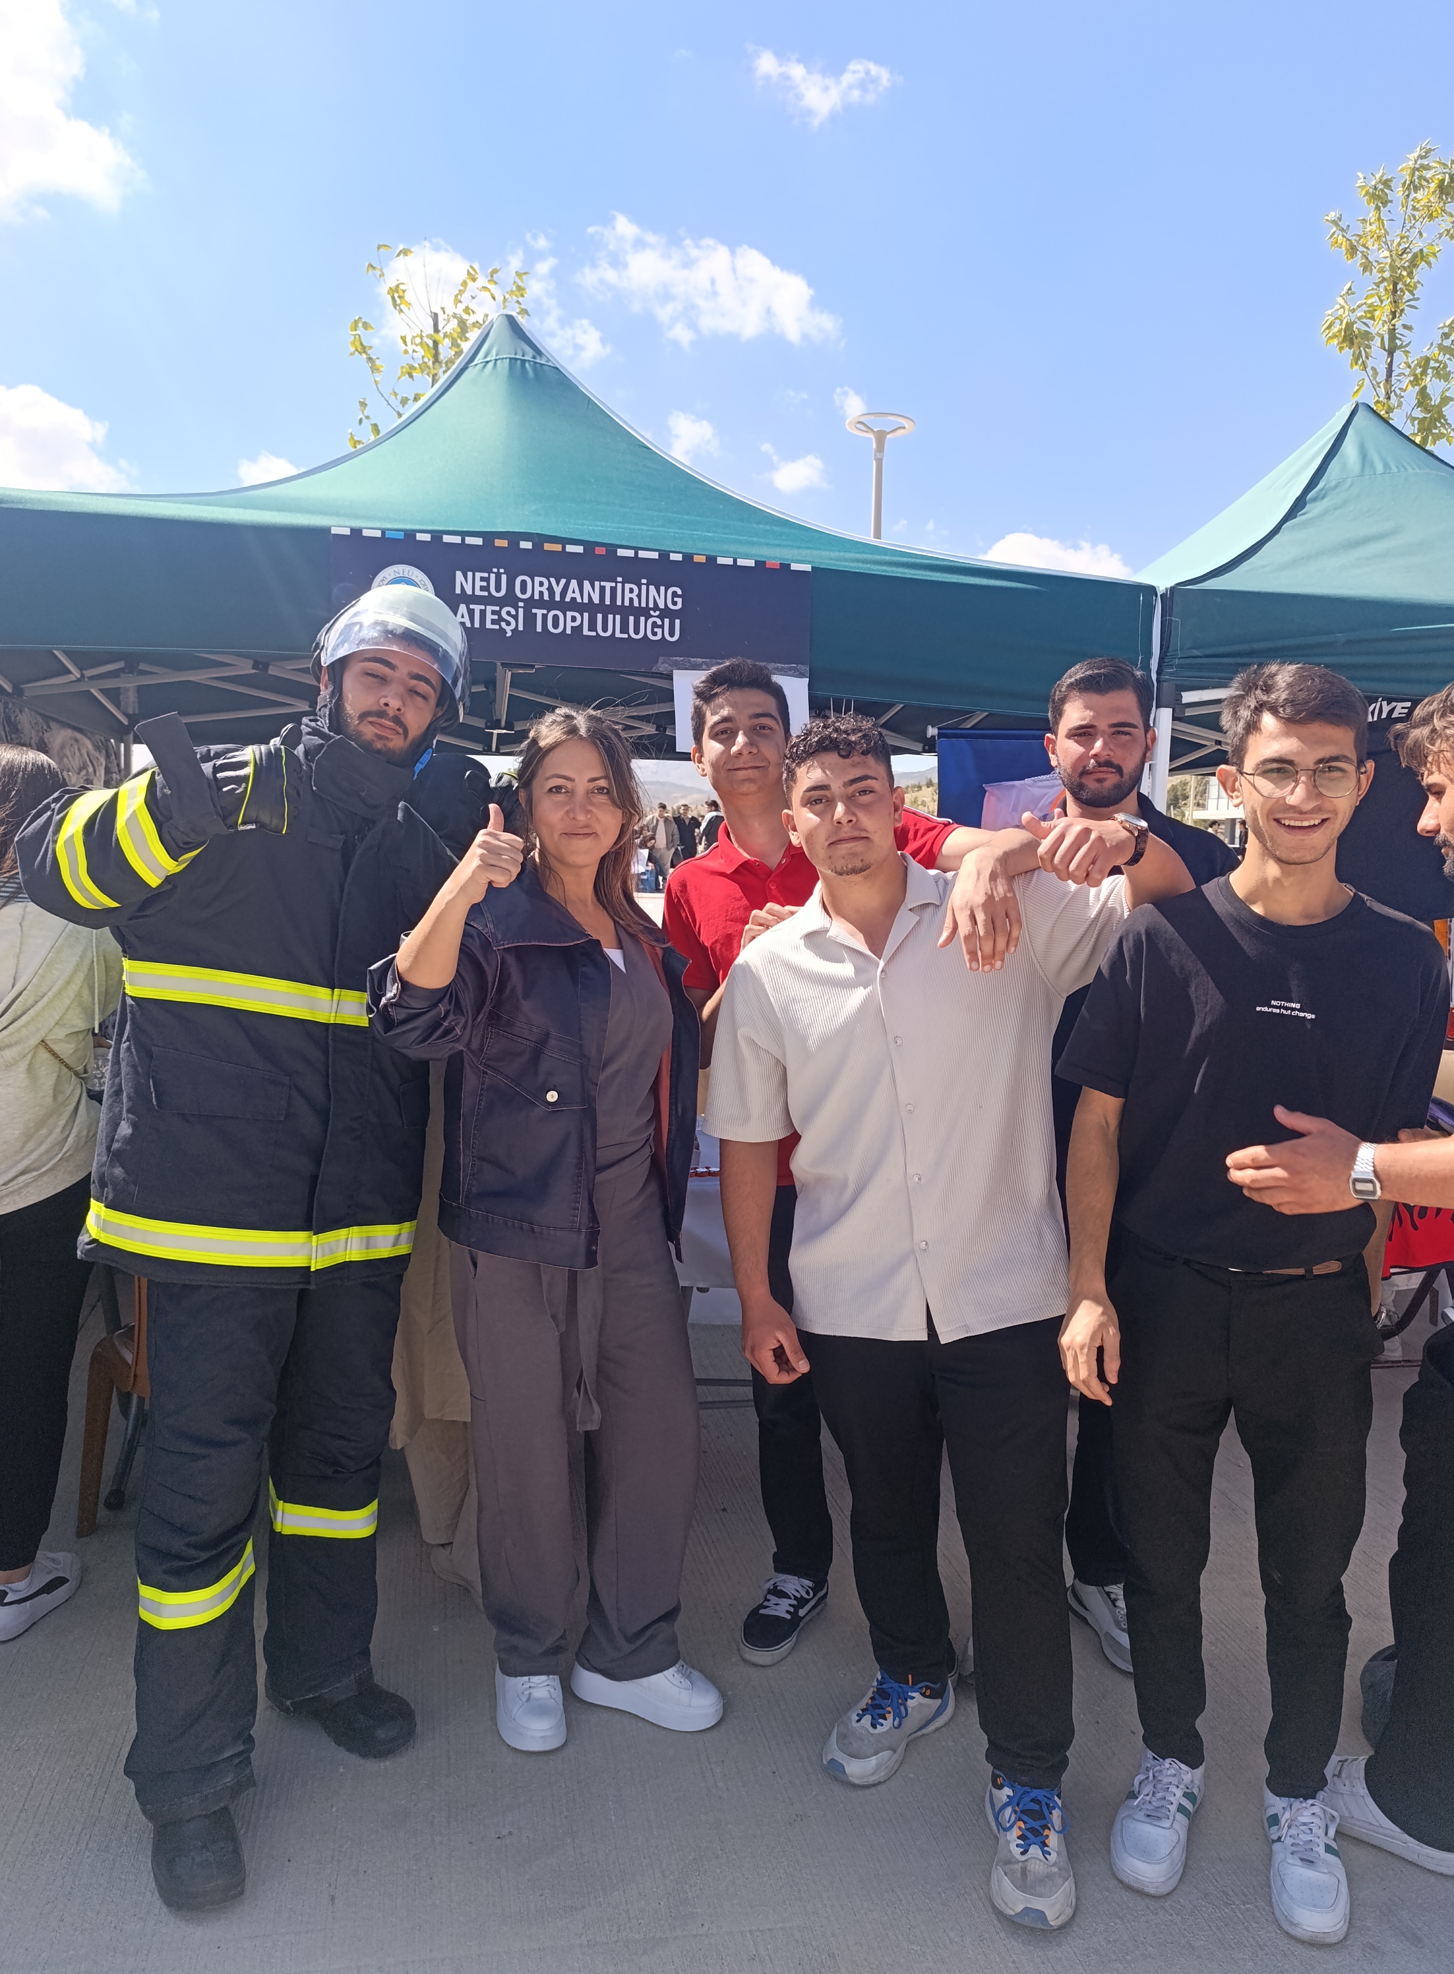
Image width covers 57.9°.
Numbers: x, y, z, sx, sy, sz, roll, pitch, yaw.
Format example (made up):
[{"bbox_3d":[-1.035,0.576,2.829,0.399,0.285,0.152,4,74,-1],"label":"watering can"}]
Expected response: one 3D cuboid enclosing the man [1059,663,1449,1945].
[{"bbox_3d":[0.741,0.442,1.889,0.520,1.770,0.350,3,7,17],"label":"man"}]

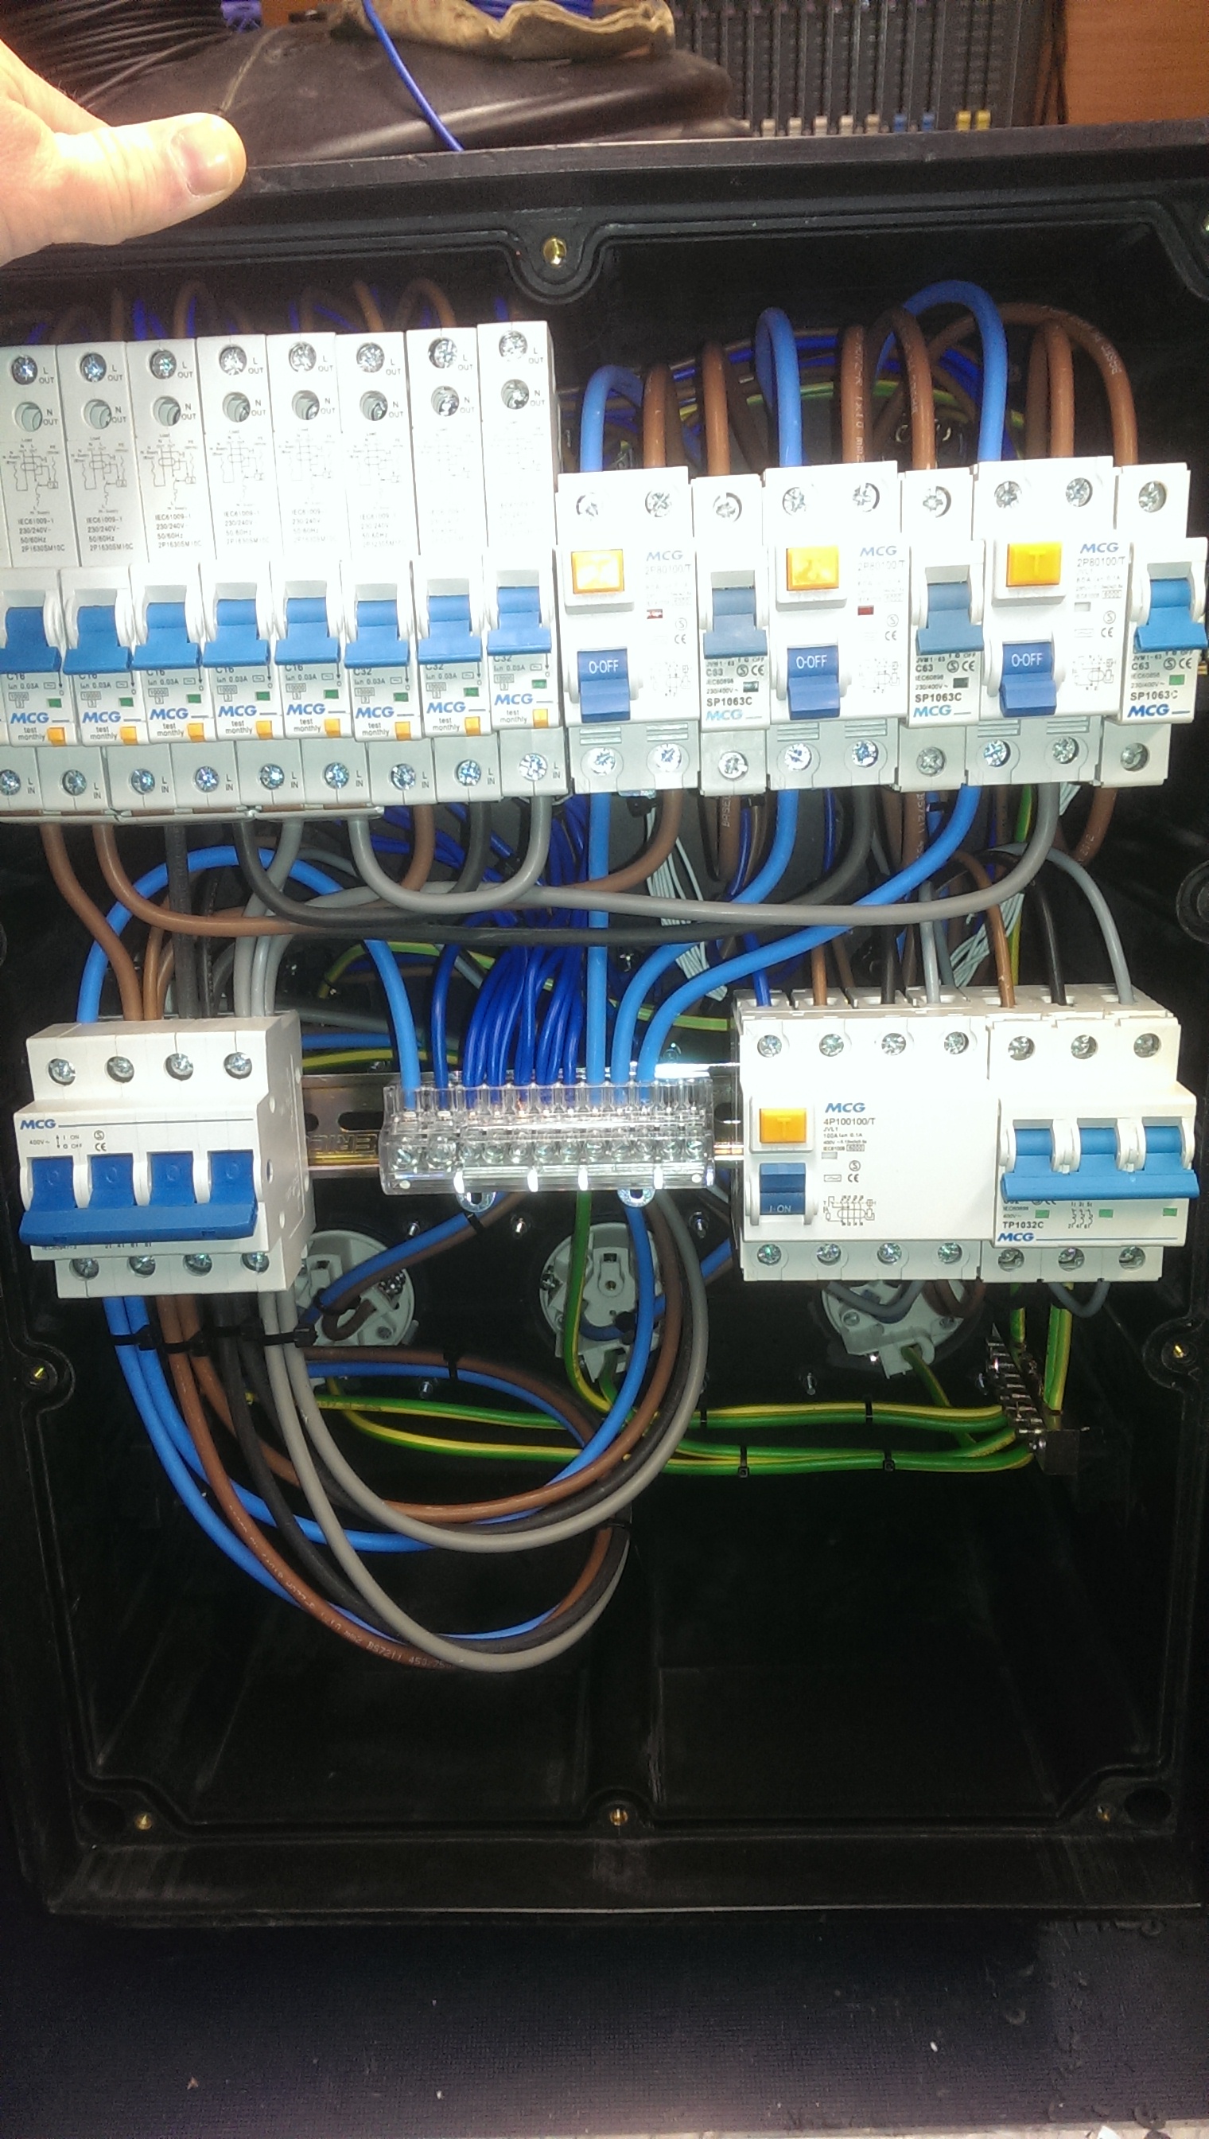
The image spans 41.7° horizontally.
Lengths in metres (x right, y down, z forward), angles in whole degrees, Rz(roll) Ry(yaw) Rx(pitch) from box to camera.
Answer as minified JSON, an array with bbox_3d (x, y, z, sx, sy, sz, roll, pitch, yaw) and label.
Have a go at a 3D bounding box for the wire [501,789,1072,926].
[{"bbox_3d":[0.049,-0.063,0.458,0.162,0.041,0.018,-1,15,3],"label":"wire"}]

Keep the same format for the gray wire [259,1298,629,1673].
[{"bbox_3d":[-0.052,0.130,0.542,0.116,0.130,0.076,-1,15,3],"label":"gray wire"}]

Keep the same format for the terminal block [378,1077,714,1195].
[{"bbox_3d":[-0.017,0.020,0.505,0.104,0.032,0.035,-1,15,3],"label":"terminal block"}]

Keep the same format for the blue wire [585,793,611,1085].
[{"bbox_3d":[-0.002,-0.038,0.477,0.007,0.100,0.023,-1,15,3],"label":"blue wire"}]

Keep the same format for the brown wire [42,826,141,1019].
[{"bbox_3d":[-0.154,-0.044,0.480,0.019,0.070,0.022,-1,15,3],"label":"brown wire"}]

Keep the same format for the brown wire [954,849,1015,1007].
[{"bbox_3d":[0.118,-0.043,0.490,0.015,0.048,0.030,-1,15,3],"label":"brown wire"}]

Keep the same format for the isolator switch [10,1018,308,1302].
[{"bbox_3d":[-0.136,0.027,0.493,0.072,0.083,0.075,-1,15,3],"label":"isolator switch"}]

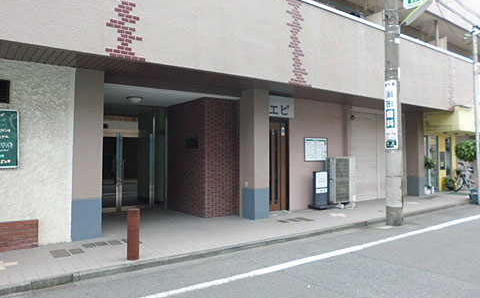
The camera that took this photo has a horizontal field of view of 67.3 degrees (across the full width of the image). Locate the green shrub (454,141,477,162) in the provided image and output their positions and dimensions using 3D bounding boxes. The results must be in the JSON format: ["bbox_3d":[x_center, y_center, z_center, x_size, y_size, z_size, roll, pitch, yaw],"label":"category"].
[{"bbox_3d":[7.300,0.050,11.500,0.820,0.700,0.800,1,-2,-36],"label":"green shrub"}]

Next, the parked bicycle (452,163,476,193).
[{"bbox_3d":[9.050,1.180,14.600,1.700,1.080,0.550,1,-2,-35],"label":"parked bicycle"}]

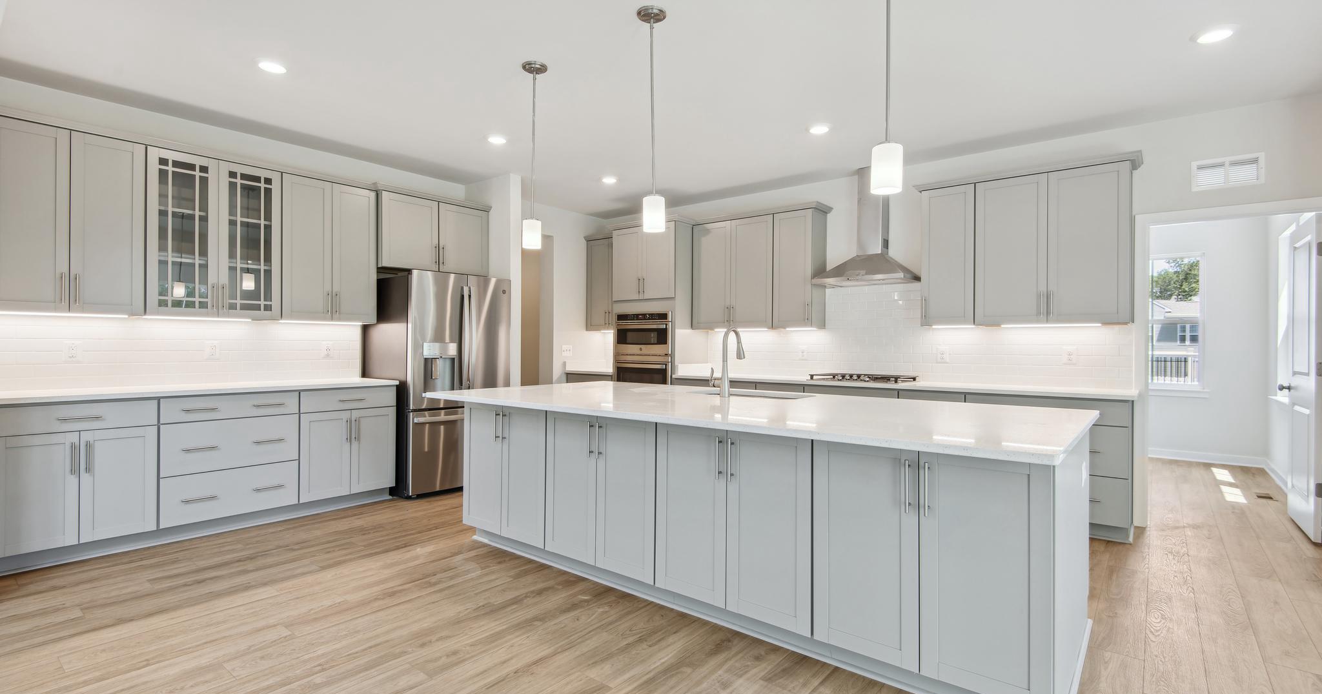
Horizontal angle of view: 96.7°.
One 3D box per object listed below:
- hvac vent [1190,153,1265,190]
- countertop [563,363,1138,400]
[{"bbox_3d":[3.643,-1.124,3.777,0.342,0.189,0.025,0,0,38],"label":"hvac vent"},{"bbox_3d":[1.080,0.306,5.371,5.085,0.045,0.645,0,0,38],"label":"countertop"}]

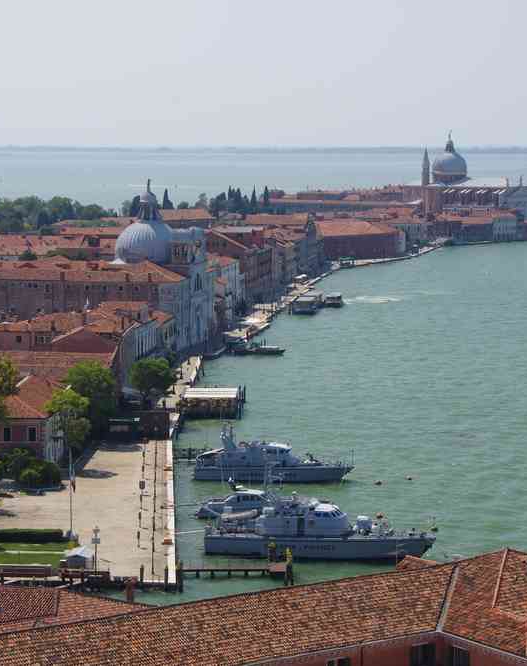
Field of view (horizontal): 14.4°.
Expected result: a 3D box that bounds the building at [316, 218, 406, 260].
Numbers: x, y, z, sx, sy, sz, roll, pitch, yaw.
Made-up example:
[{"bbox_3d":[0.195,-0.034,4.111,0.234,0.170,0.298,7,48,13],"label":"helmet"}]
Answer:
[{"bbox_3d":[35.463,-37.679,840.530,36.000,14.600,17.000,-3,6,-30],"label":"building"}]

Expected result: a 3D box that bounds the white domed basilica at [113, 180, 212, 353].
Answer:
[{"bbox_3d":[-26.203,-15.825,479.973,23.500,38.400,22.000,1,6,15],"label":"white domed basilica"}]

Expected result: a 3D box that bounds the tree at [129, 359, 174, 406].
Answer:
[{"bbox_3d":[-19.962,8.924,371.461,8.100,8.800,7.800,0,5,0],"label":"tree"}]

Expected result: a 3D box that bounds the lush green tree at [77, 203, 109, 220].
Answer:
[{"bbox_3d":[-80.070,-51.980,974.430,15.000,17.290,13.000,0,5,0],"label":"lush green tree"}]

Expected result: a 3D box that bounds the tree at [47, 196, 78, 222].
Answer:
[{"bbox_3d":[-93.136,-52.358,959.292,14.000,21.120,13.000,0,5,0],"label":"tree"}]

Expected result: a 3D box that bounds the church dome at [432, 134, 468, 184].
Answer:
[{"bbox_3d":[91.160,-85.050,1014.500,17.300,24.290,17.300,0,5,0],"label":"church dome"}]

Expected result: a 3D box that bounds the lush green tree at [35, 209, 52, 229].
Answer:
[{"bbox_3d":[-99.110,-48.120,939.640,7.800,16.160,7.800,0,5,0],"label":"lush green tree"}]

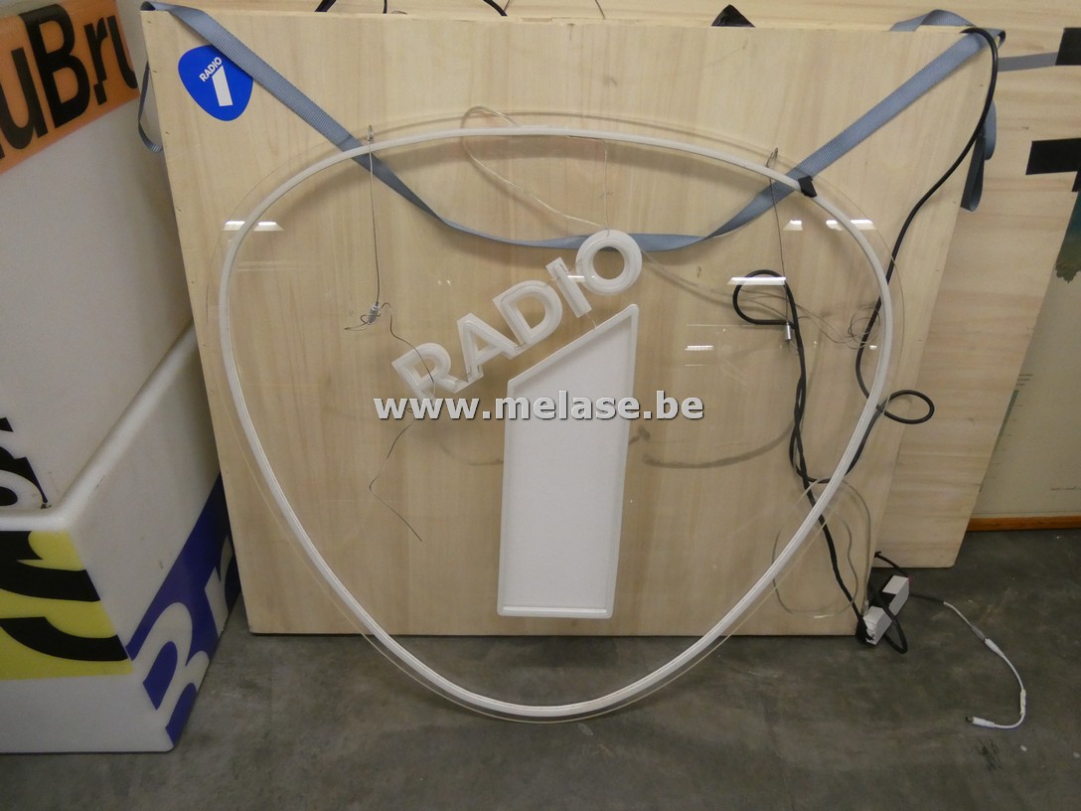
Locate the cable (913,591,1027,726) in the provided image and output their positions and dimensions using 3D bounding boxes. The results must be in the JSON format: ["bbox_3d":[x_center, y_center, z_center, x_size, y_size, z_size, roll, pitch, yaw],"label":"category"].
[{"bbox_3d":[0.794,0.462,1.378,0.128,0.015,0.305,4,30,5],"label":"cable"}]

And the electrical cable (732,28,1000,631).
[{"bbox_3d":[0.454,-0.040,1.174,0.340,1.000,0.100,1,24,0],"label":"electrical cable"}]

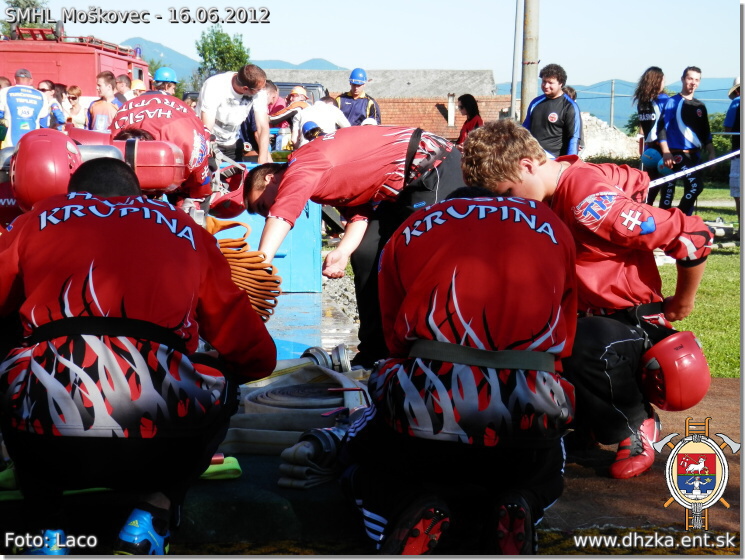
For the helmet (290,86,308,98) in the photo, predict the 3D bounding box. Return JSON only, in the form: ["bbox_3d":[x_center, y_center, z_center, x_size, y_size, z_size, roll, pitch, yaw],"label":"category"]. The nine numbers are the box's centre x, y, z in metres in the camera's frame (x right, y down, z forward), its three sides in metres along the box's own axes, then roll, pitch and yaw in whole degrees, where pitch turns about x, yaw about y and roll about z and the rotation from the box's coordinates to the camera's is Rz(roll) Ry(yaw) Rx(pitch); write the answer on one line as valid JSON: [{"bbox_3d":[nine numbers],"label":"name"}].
[{"bbox_3d":[-0.843,-2.144,16.300,0.270,0.160,0.210,23,18,35],"label":"helmet"}]

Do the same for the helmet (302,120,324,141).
[{"bbox_3d":[-0.647,-1.599,15.200,0.260,0.170,0.210,-28,4,42],"label":"helmet"}]

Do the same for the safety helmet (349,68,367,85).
[{"bbox_3d":[-0.169,-2.333,16.300,0.210,0.180,0.260,3,16,8],"label":"safety helmet"}]

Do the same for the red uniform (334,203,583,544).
[{"bbox_3d":[0.223,0.219,3.759,0.600,0.860,0.720,1,6,5],"label":"red uniform"}]

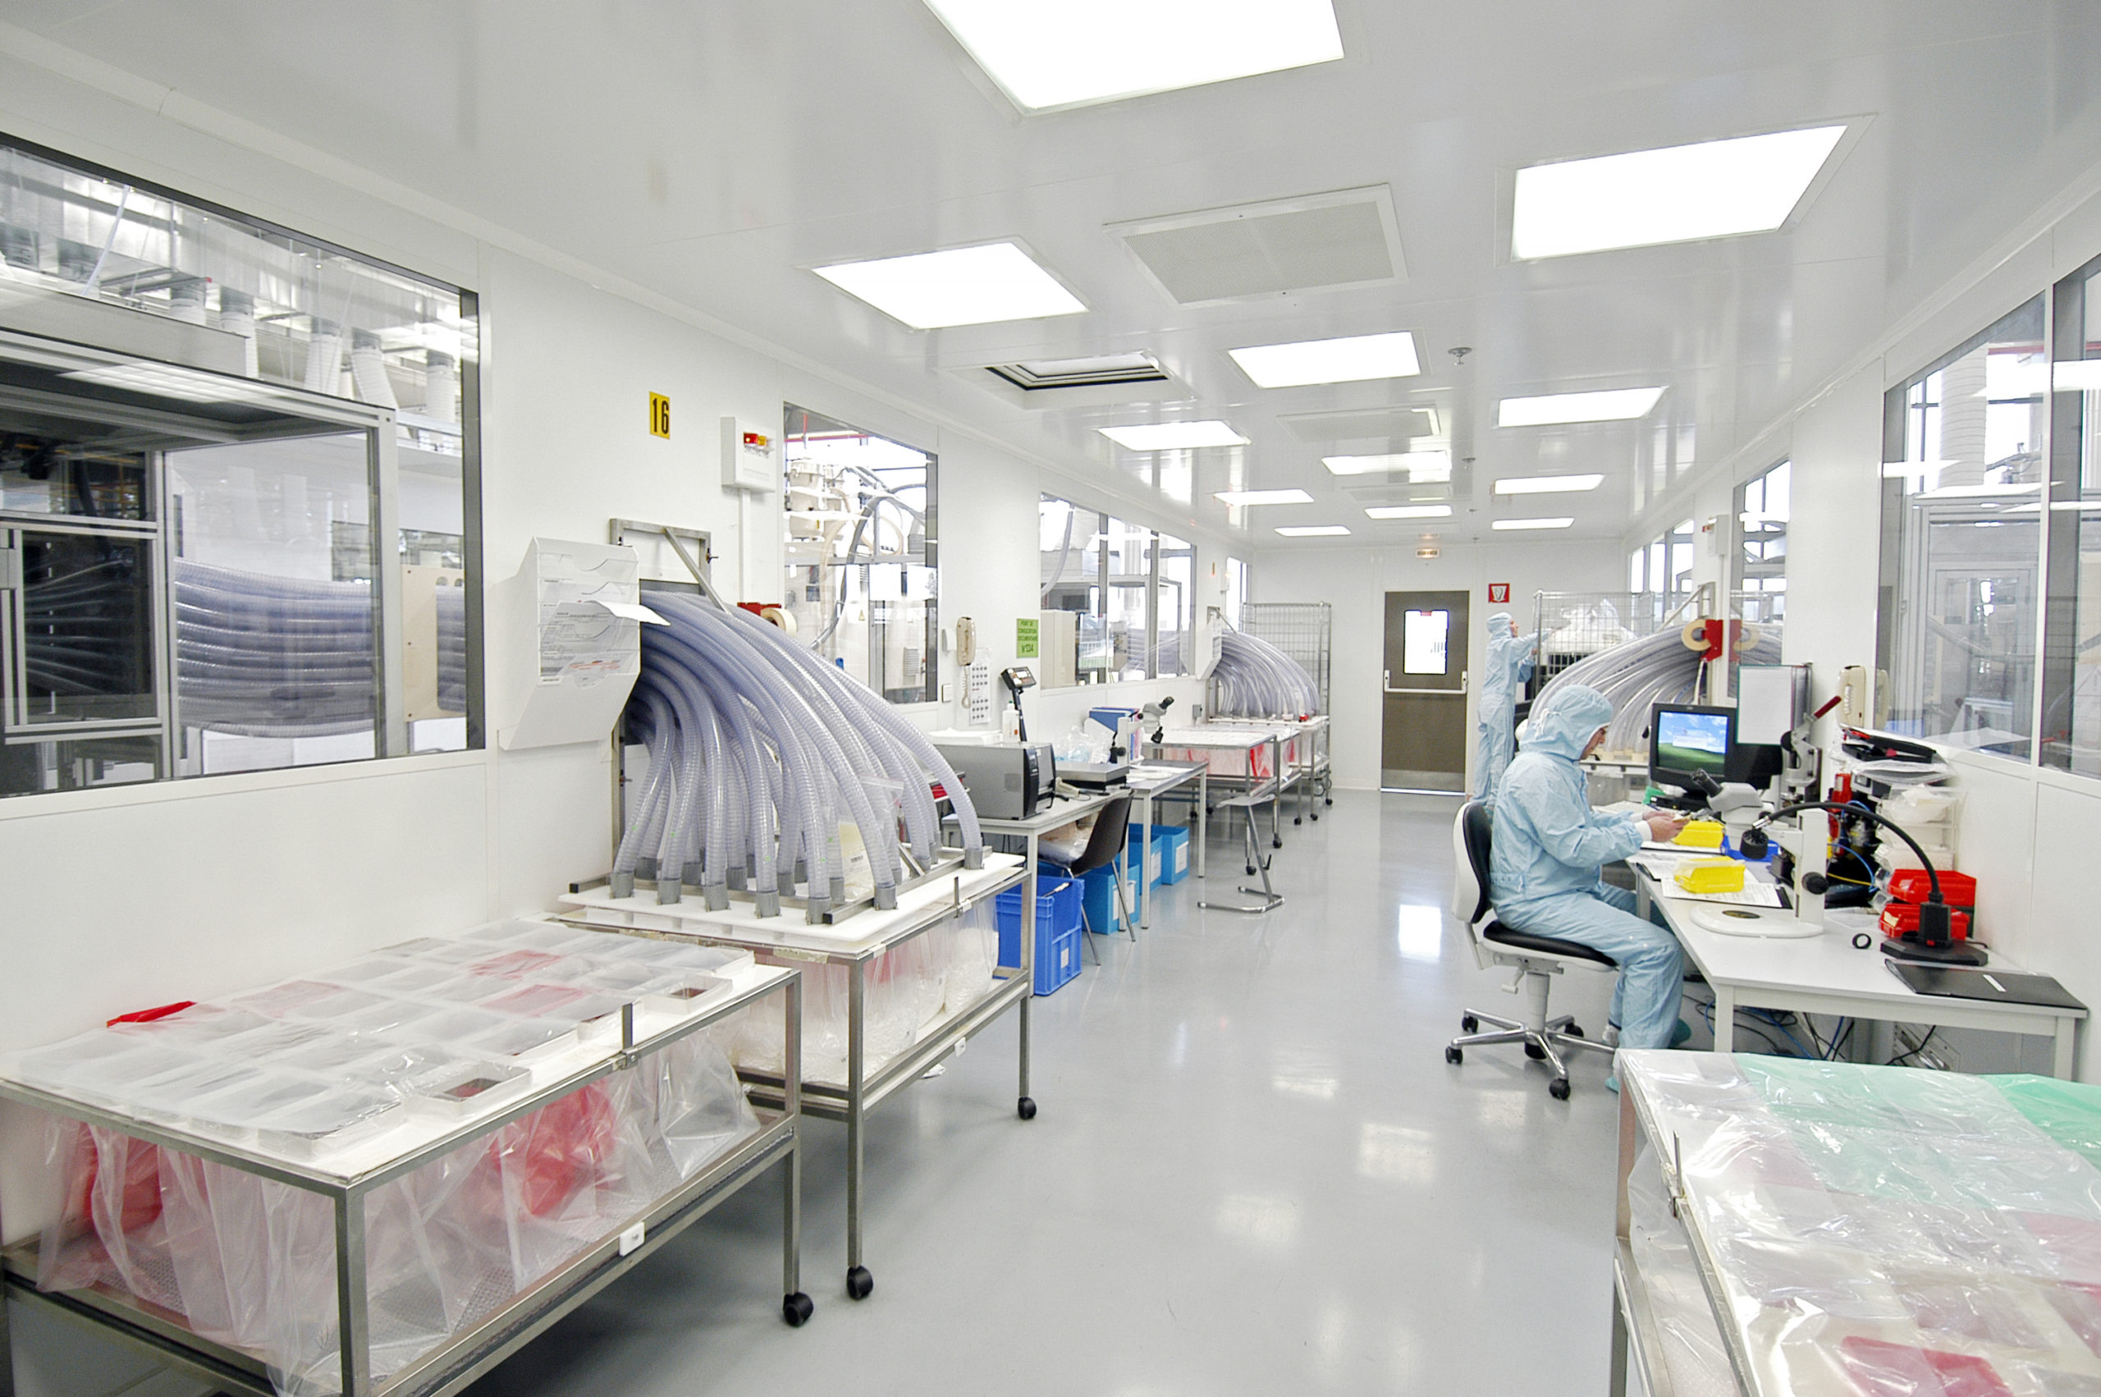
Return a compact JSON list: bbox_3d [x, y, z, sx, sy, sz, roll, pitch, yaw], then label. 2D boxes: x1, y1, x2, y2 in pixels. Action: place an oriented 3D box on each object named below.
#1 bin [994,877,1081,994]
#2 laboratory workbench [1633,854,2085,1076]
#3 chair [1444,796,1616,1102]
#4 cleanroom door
[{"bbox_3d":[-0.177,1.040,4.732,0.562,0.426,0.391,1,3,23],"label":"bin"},{"bbox_3d":[2.059,0.972,2.899,0.652,0.742,1.424,1,3,23],"label":"laboratory workbench"},{"bbox_3d":[1.756,0.841,3.726,0.632,0.923,0.642,1,3,28],"label":"chair"},{"bbox_3d":[3.787,-0.054,10.602,0.823,2.046,0.060,1,3,23],"label":"cleanroom door"}]

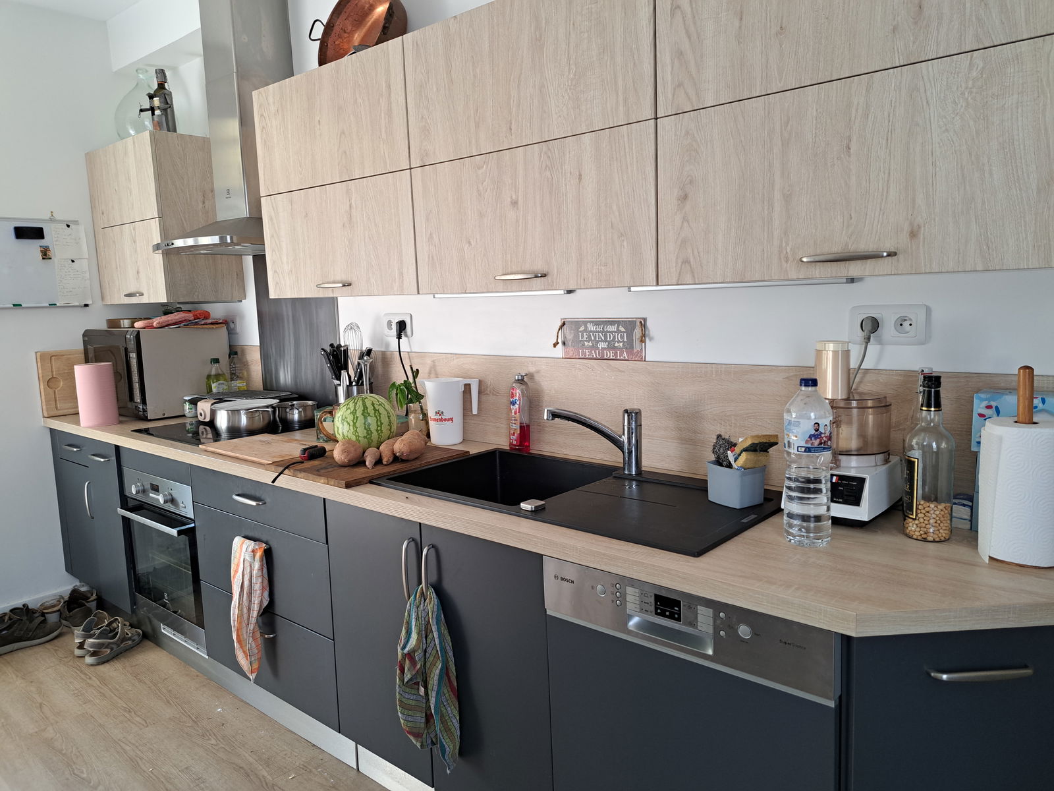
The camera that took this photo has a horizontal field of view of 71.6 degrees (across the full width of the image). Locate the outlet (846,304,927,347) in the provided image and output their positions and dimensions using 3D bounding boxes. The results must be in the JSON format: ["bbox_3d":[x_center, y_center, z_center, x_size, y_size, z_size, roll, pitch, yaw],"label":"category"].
[{"bbox_3d":[0.813,-0.160,1.651,0.161,0.088,0.016,5,10,40],"label":"outlet"}]

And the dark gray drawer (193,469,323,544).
[{"bbox_3d":[-0.885,0.337,2.364,0.800,0.148,0.037,5,10,39],"label":"dark gray drawer"}]

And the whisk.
[{"bbox_3d":[-0.636,-0.106,2.713,0.074,0.330,0.074,5,10,39],"label":"whisk"}]

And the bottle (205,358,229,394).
[{"bbox_3d":[-1.468,-0.045,3.454,0.078,0.260,0.080,5,10,40],"label":"bottle"}]

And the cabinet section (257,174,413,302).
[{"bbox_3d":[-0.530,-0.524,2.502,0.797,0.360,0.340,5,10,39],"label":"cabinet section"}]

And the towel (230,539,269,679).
[{"bbox_3d":[-0.893,0.703,2.378,0.140,0.506,0.060,5,10,39],"label":"towel"}]

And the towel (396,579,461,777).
[{"bbox_3d":[-0.253,0.700,1.840,0.175,0.485,0.065,5,10,39],"label":"towel"}]

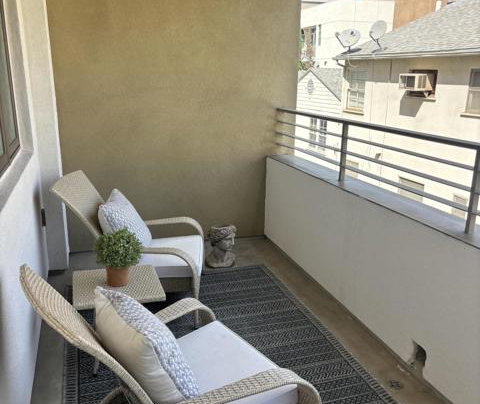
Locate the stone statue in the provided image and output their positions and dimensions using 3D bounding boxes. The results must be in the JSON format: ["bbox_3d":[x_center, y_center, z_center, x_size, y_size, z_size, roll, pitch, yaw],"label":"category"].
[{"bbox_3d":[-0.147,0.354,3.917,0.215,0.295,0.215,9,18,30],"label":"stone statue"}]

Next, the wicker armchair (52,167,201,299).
[{"bbox_3d":[-0.683,0.258,3.188,0.866,0.859,0.784,0,15,-2],"label":"wicker armchair"}]

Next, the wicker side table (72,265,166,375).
[{"bbox_3d":[-0.641,0.643,2.570,0.436,0.441,0.425,-4,16,-15],"label":"wicker side table"}]

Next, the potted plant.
[{"bbox_3d":[-0.638,0.290,2.497,0.234,0.278,0.234,-5,16,-18],"label":"potted plant"}]

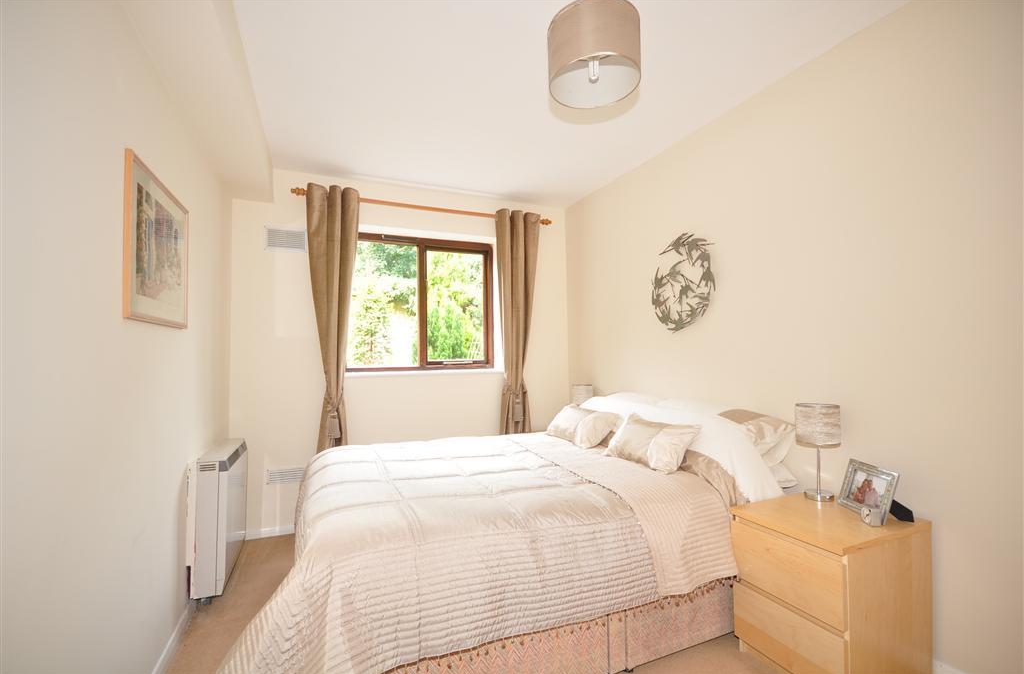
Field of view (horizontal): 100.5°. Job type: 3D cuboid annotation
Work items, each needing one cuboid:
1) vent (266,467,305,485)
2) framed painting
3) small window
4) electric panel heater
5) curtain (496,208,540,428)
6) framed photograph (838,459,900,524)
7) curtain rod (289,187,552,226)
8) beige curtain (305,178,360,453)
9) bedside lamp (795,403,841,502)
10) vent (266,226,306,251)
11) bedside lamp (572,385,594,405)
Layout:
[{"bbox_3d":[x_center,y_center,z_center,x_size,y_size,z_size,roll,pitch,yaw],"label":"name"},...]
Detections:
[{"bbox_3d":[-1.460,0.906,2.783,0.240,0.097,0.016,0,-2,-24],"label":"vent"},{"bbox_3d":[-1.252,-0.293,1.518,0.026,0.495,0.560,0,-2,-24],"label":"framed painting"},{"bbox_3d":[-0.696,-0.257,3.327,1.160,1.035,0.080,0,-2,-24],"label":"small window"},{"bbox_3d":[-1.433,0.866,2.094,0.155,0.620,0.500,0,-2,-24],"label":"electric panel heater"},{"bbox_3d":[0.058,0.043,3.392,0.330,2.090,0.120,0,-2,-24],"label":"curtain"},{"bbox_3d":[1.307,0.561,1.558,0.030,0.185,0.200,16,-2,0],"label":"framed photograph"},{"bbox_3d":[-0.556,-0.945,3.166,1.945,0.055,0.070,0,-2,-24],"label":"curtain rod"},{"bbox_3d":[-1.190,0.041,2.846,0.330,2.090,0.120,0,-2,-24],"label":"beige curtain"},{"bbox_3d":[1.243,0.465,1.728,0.183,0.374,0.183,0,-2,-24],"label":"bedside lamp"},{"bbox_3d":[-1.502,-0.645,2.831,0.245,0.157,0.016,0,-2,-24],"label":"vent"},{"bbox_3d":[0.546,0.547,3.279,0.182,0.375,0.182,0,-2,-24],"label":"bedside lamp"}]

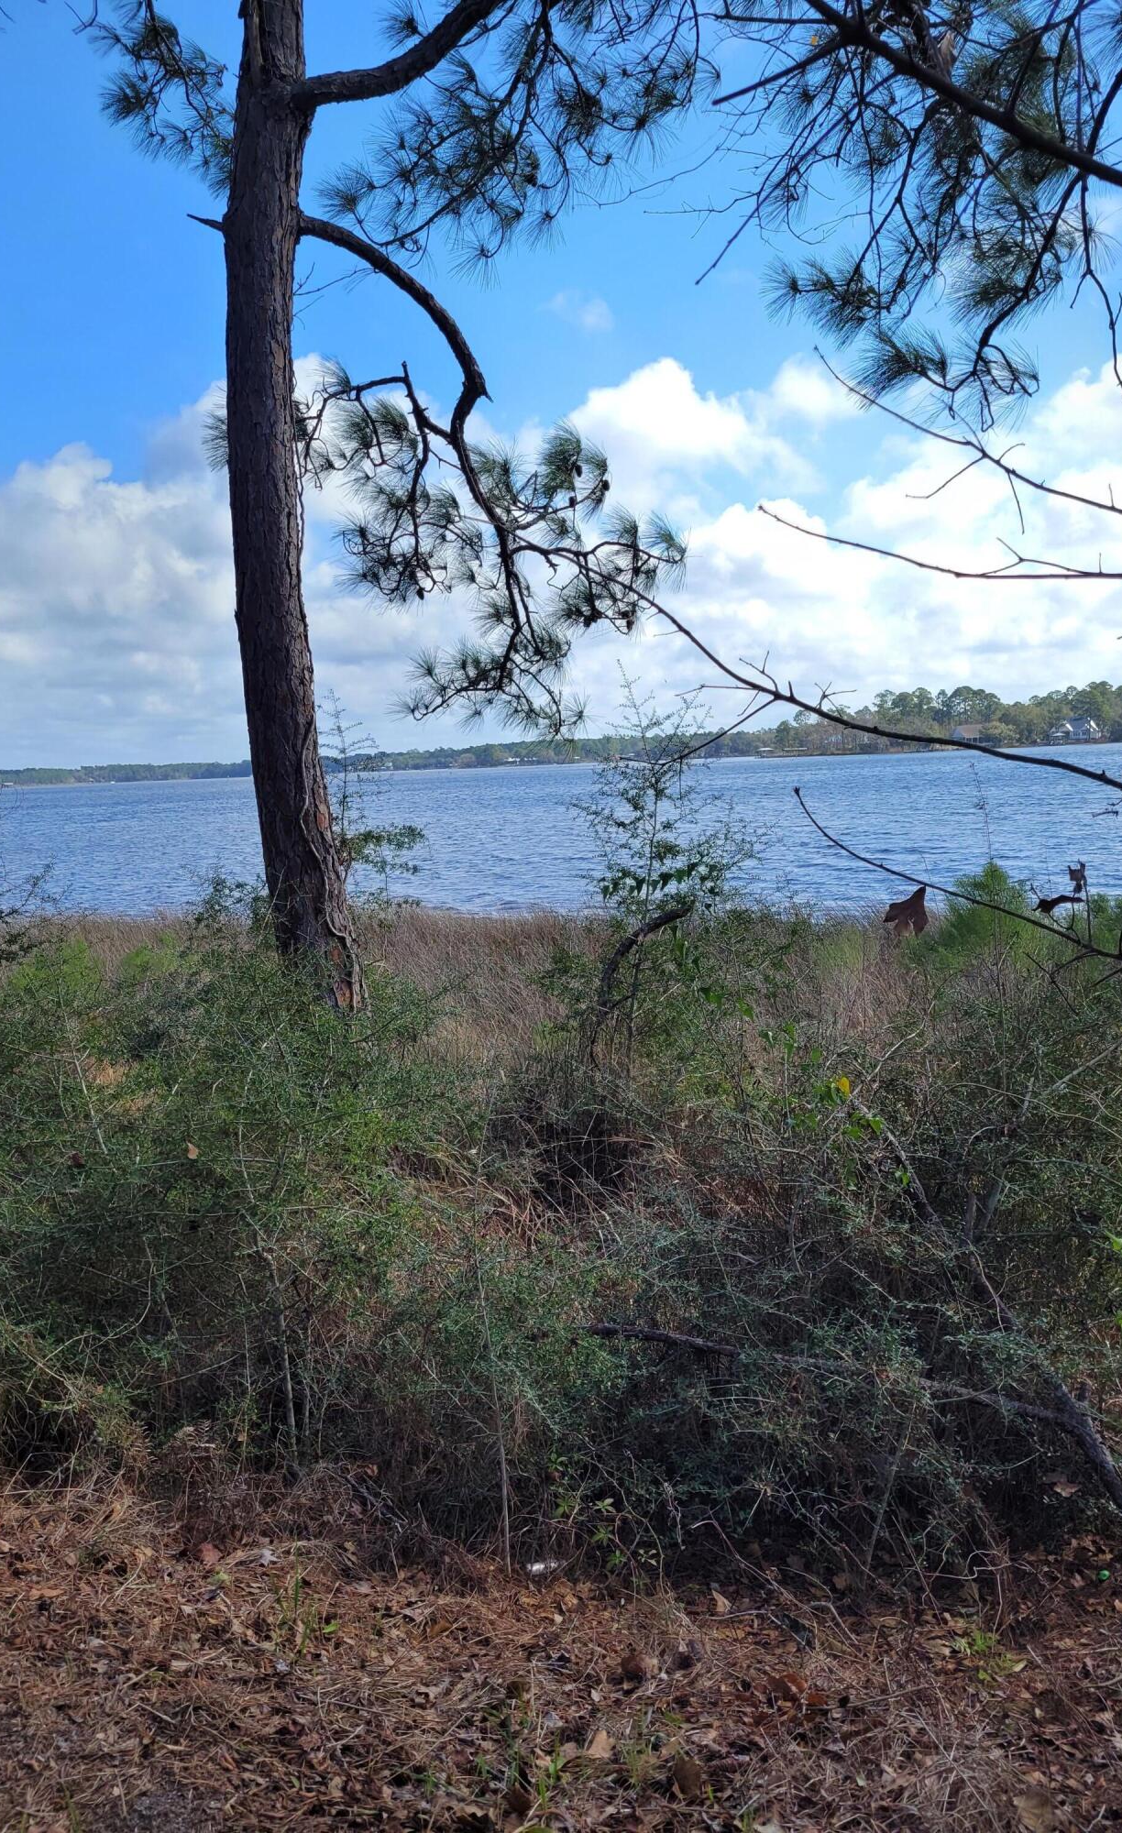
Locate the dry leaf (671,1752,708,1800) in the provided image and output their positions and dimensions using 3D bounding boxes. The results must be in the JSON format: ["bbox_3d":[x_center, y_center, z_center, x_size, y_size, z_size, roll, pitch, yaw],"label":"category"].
[{"bbox_3d":[0.205,1.373,2.200,0.060,0.062,0.050,-2,6,6],"label":"dry leaf"}]

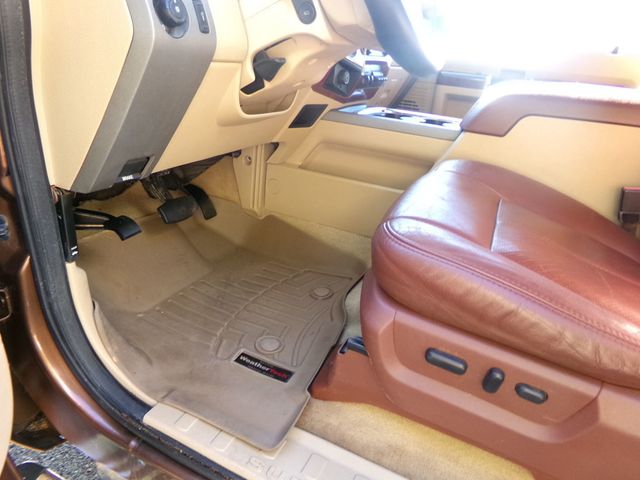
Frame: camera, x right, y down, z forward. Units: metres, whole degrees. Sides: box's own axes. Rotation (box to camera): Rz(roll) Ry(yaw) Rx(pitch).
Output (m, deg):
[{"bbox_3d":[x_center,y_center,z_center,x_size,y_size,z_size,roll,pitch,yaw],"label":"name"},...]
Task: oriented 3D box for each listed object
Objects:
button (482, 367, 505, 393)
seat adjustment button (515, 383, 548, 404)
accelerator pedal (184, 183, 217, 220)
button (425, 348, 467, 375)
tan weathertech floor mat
[{"bbox_3d":[0.257,0.207,0.661,0.026,0.040,0.016,14,39,25],"label":"button"},{"bbox_3d":[0.305,0.220,0.638,0.043,0.018,0.014,14,39,25],"label":"seat adjustment button"},{"bbox_3d":[-0.352,-0.114,1.325,0.032,0.120,0.050,-10,26,38],"label":"accelerator pedal"},{"bbox_3d":[0.195,0.189,0.689,0.065,0.019,0.014,14,39,25],"label":"button"},{"bbox_3d":[-0.226,0.082,1.135,0.640,0.220,0.630,14,39,25],"label":"tan weathertech floor mat"}]

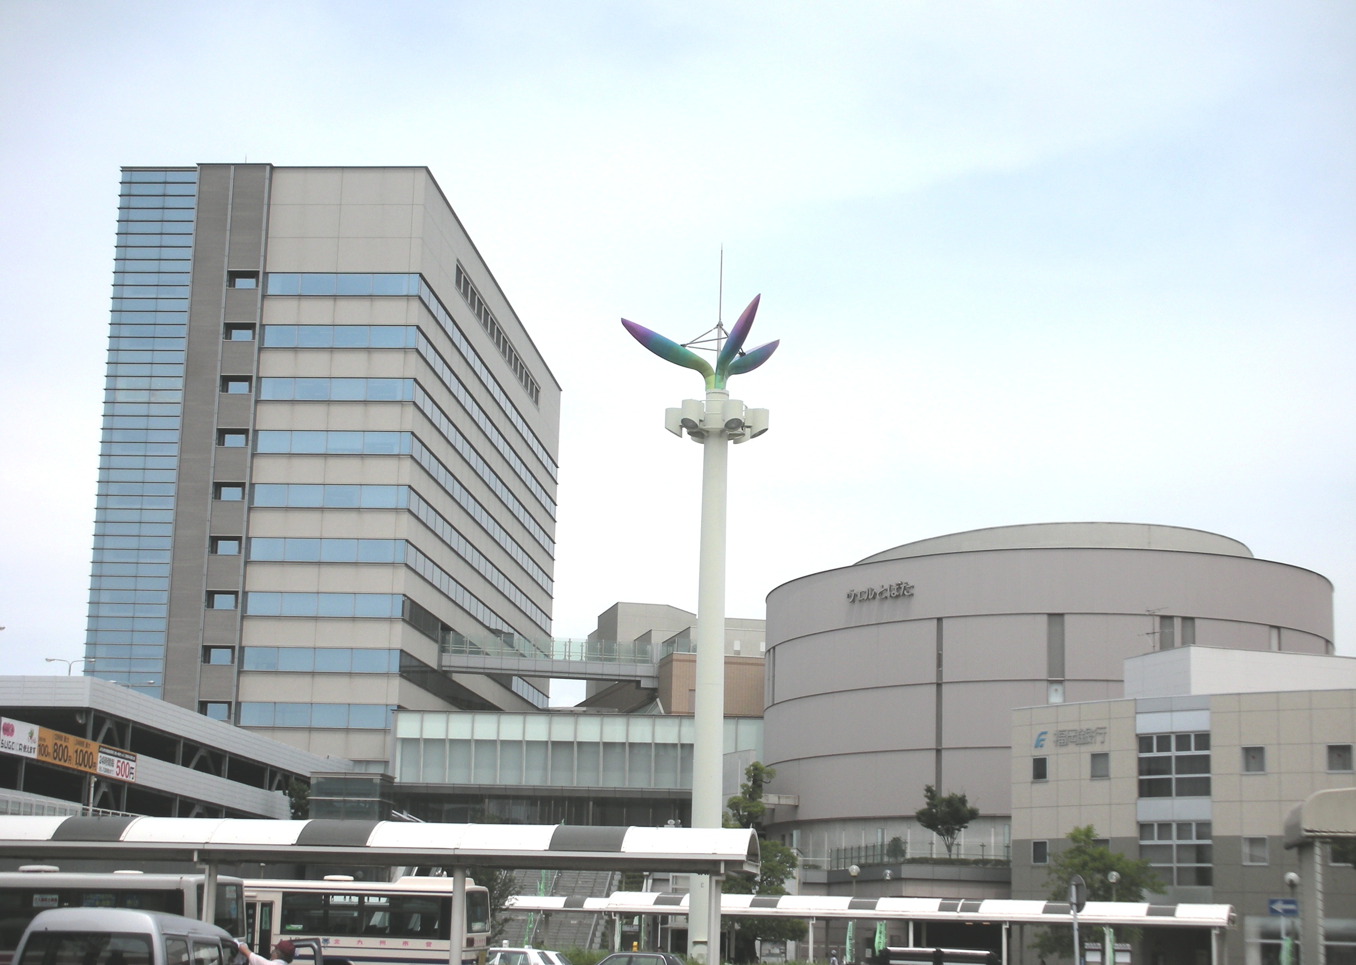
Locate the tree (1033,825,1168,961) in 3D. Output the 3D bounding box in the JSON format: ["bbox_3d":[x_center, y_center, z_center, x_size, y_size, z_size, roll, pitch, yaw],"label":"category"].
[{"bbox_3d":[15.377,15.800,87.678,5.063,6.398,5.000,2,-11,0],"label":"tree"}]

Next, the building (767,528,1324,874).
[{"bbox_3d":[24.695,19.381,162.570,37.148,28.040,45.828,4,-11,-10],"label":"building"}]

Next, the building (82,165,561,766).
[{"bbox_3d":[-27.485,11.506,206.233,23.097,56.944,71.869,1,-11,5],"label":"building"}]

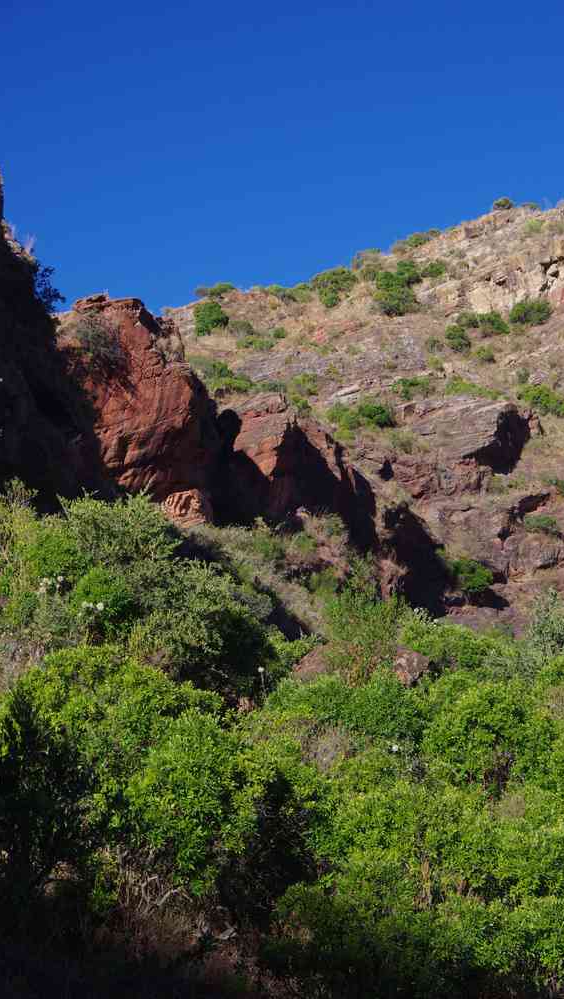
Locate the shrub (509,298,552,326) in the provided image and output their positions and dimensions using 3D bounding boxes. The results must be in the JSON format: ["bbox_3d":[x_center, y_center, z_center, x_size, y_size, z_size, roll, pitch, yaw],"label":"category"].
[{"bbox_3d":[10.341,-7.782,112.000,1.748,1.130,1.243,0,-8,0],"label":"shrub"}]

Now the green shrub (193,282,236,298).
[{"bbox_3d":[-2.884,-8.930,115.000,1.795,0.663,1.256,0,-8,0],"label":"green shrub"}]

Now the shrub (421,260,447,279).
[{"bbox_3d":[6.586,-10.042,117.000,1.217,0.843,0.928,0,-8,0],"label":"shrub"}]

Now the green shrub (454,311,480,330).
[{"bbox_3d":[7.403,-7.183,108.000,1.043,0.778,0.856,0,-8,0],"label":"green shrub"}]

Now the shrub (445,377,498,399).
[{"bbox_3d":[8.238,-4.869,117.000,2.193,0.928,1.316,0,-8,0],"label":"shrub"}]

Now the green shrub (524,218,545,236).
[{"bbox_3d":[11.539,-12.430,123.000,1.005,0.798,0.855,0,-8,0],"label":"green shrub"}]

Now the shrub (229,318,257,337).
[{"bbox_3d":[-1.896,-8.052,126.000,1.271,0.817,1.144,0,-8,0],"label":"shrub"}]

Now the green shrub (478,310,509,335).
[{"bbox_3d":[9.901,-8.286,126.000,1.453,1.090,1.308,0,-8,0],"label":"green shrub"}]

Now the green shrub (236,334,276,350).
[{"bbox_3d":[-1.693,-10.033,172.000,2.560,0.990,2.170,0,-8,0],"label":"green shrub"}]

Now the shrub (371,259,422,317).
[{"bbox_3d":[5.530,-10.191,130.000,2.343,2.624,2.108,0,-8,0],"label":"shrub"}]

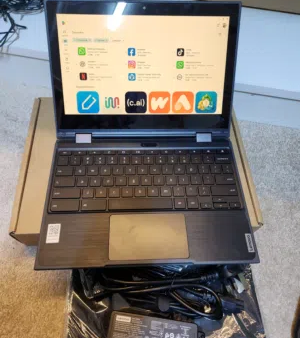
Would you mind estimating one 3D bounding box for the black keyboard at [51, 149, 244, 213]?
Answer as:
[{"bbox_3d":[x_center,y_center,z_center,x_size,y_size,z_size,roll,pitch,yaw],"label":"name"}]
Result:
[{"bbox_3d":[-0.006,0.014,0.406,0.279,0.005,0.108,-1,60,-3],"label":"black keyboard"}]

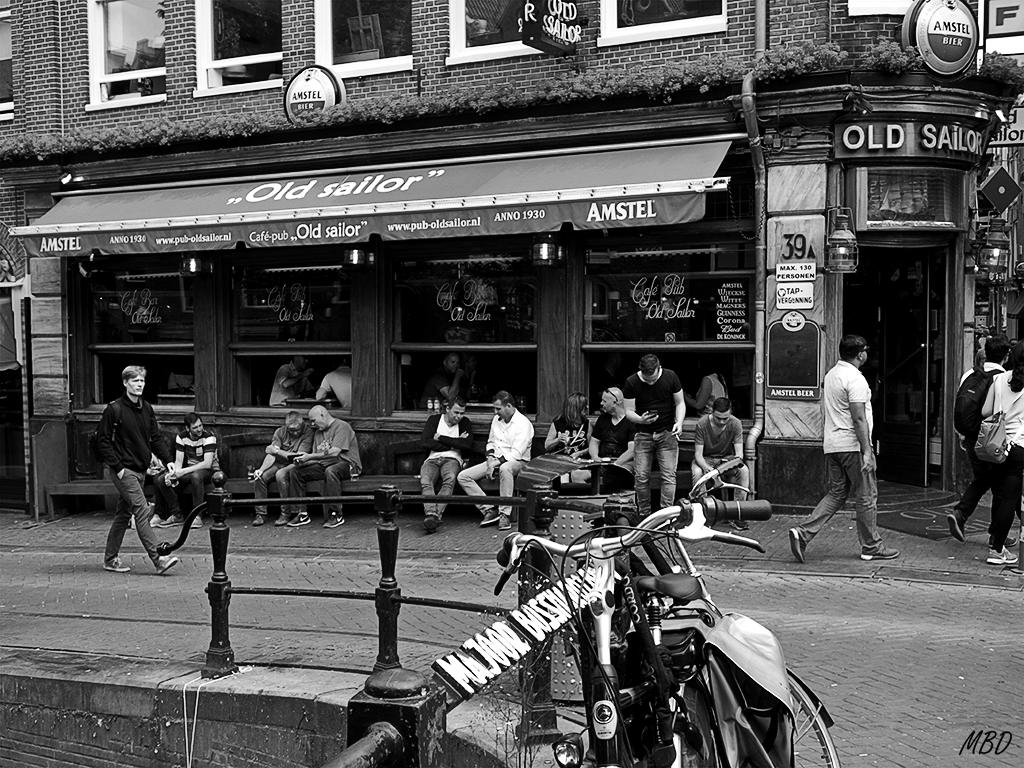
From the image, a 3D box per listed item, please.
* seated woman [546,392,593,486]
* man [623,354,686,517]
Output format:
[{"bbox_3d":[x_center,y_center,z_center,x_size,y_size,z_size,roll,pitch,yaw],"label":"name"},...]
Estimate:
[{"bbox_3d":[0.577,0.746,11.574,0.520,1.280,0.750,0,2,14],"label":"seated woman"},{"bbox_3d":[1.336,0.540,10.738,0.570,1.620,0.420,0,2,7],"label":"man"}]

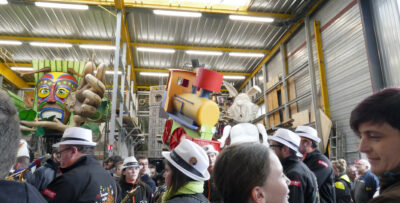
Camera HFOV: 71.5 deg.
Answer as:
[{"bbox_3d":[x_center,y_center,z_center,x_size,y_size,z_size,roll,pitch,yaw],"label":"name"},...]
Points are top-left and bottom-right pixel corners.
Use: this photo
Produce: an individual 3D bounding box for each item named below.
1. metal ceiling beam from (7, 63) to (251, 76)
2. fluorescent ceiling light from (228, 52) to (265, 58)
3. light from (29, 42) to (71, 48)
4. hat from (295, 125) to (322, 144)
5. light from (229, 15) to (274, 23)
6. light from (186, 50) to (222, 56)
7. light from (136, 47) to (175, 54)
[{"bbox_3d":[-3.078,-1.546,13.693,11.650,0.150,0.080,1,-13,-9],"label":"metal ceiling beam"},{"bbox_3d":[2.050,-2.015,12.015,1.530,0.100,0.130,1,-13,-9],"label":"fluorescent ceiling light"},{"bbox_3d":[-5.728,-2.170,10.755,1.530,0.100,0.130,1,-13,-9],"label":"light"},{"bbox_3d":[1.016,0.308,2.650,0.280,0.120,0.240,12,-6,26],"label":"hat"},{"bbox_3d":[1.764,-2.786,9.381,1.530,0.100,0.130,1,-13,-9],"label":"light"},{"bbox_3d":[0.208,-2.032,11.712,1.530,0.100,0.130,1,-13,-9],"label":"light"},{"bbox_3d":[-1.785,-2.089,11.393,1.530,0.100,0.130,1,-13,-9],"label":"light"}]

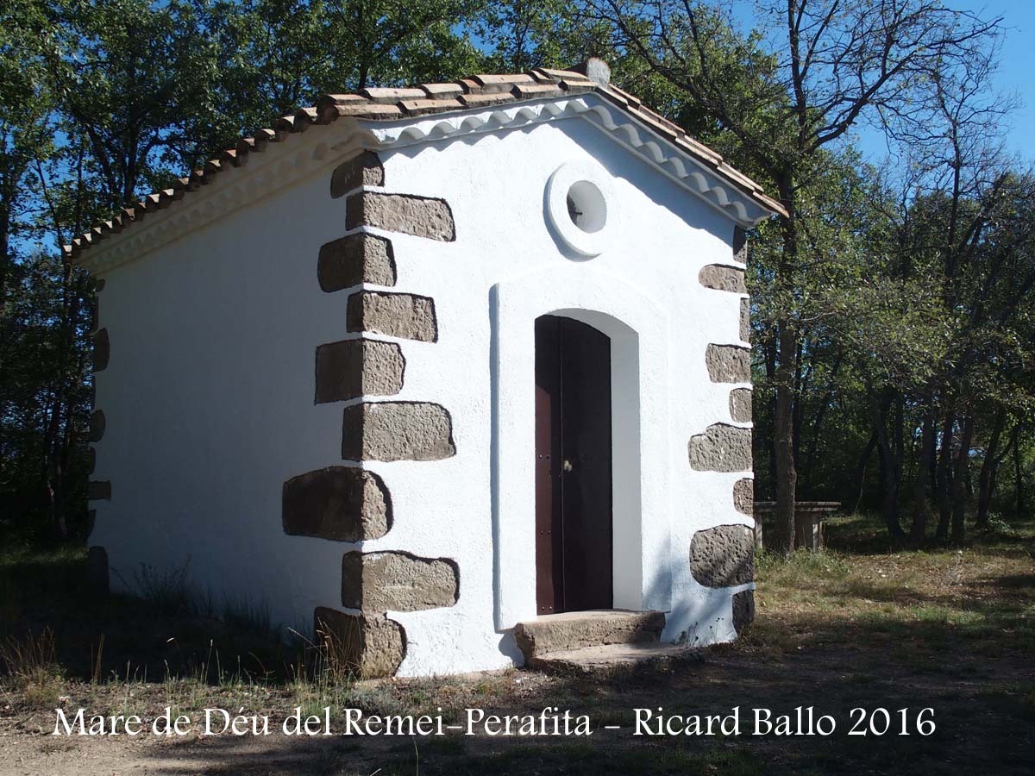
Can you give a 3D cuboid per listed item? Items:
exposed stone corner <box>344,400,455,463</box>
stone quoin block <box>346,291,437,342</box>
[{"bbox_3d":[-0.756,0.289,7.334,0.697,0.384,0.253,3,-6,-38],"label":"exposed stone corner"},{"bbox_3d":[-0.806,-0.446,7.329,0.556,0.291,0.217,3,-6,-38],"label":"stone quoin block"}]

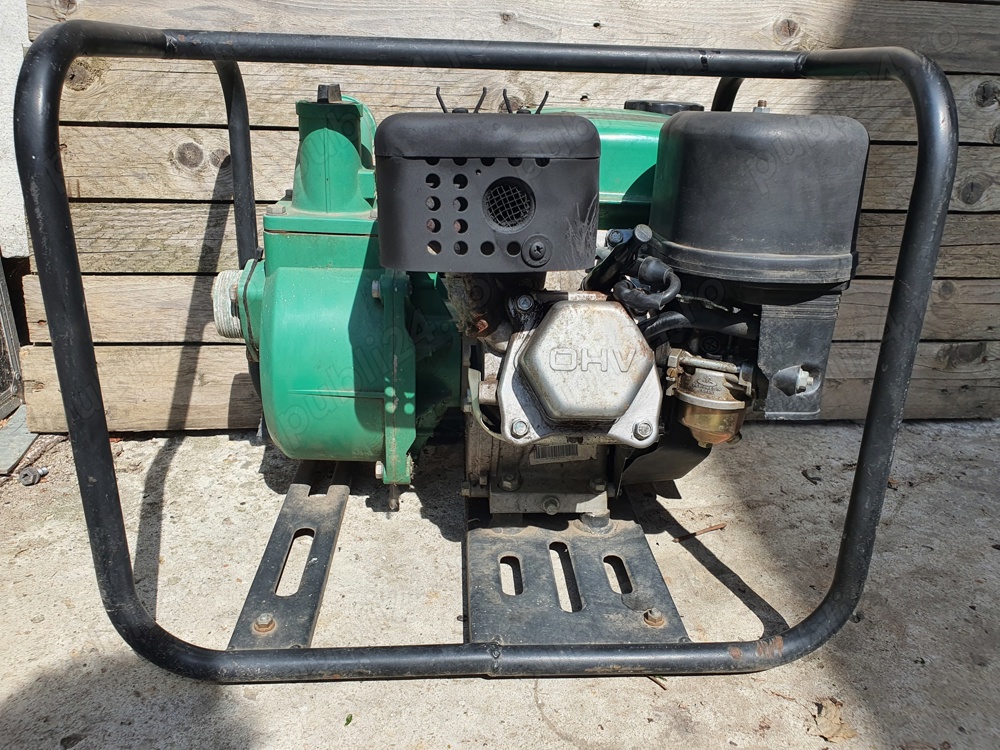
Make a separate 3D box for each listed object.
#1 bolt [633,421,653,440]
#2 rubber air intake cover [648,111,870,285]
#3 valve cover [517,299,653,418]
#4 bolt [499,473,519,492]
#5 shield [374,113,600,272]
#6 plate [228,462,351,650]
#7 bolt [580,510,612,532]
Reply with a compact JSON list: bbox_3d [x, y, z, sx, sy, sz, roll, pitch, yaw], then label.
[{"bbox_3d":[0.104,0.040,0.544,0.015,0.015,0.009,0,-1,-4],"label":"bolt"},{"bbox_3d":[0.173,-0.129,0.533,0.125,0.103,0.109,0,21,-4],"label":"rubber air intake cover"},{"bbox_3d":[0.061,-0.010,0.527,0.090,0.082,0.037,0,-1,-4],"label":"valve cover"},{"bbox_3d":[0.008,0.091,0.639,0.018,0.013,0.018,0,21,-4],"label":"bolt"},{"bbox_3d":[-0.009,-0.127,0.513,0.142,0.099,0.086,0,21,-4],"label":"shield"},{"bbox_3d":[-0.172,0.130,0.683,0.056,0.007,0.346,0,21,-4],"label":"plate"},{"bbox_3d":[0.081,0.123,0.629,0.025,0.018,0.025,0,21,-4],"label":"bolt"}]

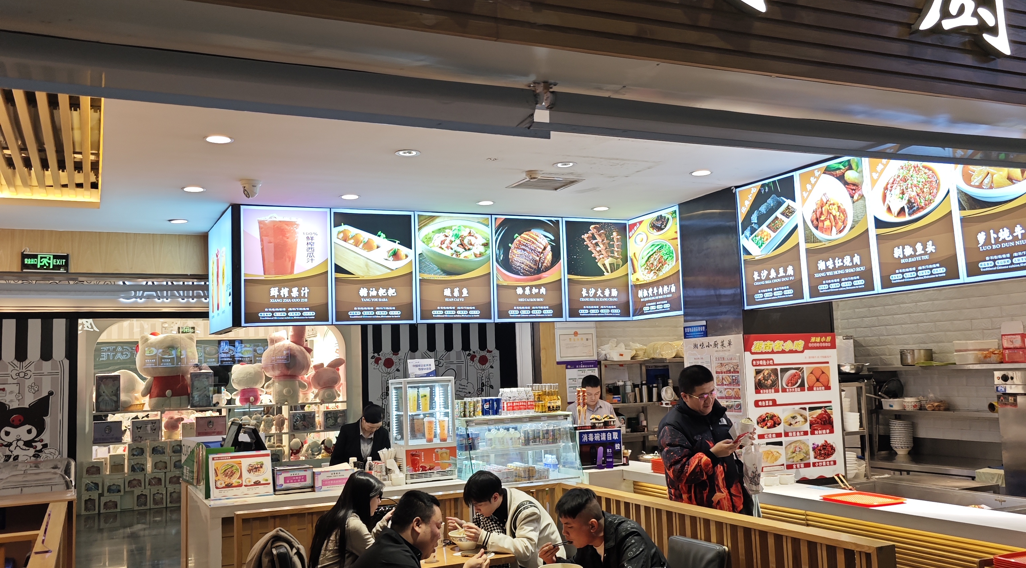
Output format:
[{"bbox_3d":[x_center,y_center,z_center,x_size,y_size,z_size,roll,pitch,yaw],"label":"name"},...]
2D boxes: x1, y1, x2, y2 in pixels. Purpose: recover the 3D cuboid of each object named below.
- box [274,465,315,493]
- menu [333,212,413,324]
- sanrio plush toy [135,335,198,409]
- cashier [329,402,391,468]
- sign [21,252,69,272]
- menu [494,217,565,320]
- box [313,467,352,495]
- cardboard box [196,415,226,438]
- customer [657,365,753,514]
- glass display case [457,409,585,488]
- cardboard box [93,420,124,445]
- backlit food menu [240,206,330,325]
[{"bbox_3d":[-1.604,1.437,6.633,0.272,0.180,0.150,0,-6,-24],"label":"box"},{"bbox_3d":[-0.989,-0.125,6.430,0.600,0.800,0.060,1,-6,-25],"label":"menu"},{"bbox_3d":[-5.338,1.339,14.026,0.865,1.177,0.624,0,-6,-25],"label":"sanrio plush toy"},{"bbox_3d":[-1.222,1.723,7.425,0.480,1.520,0.400,1,-6,-25],"label":"cashier"},{"bbox_3d":[-3.744,-0.172,7.291,0.347,0.149,0.050,0,-6,-25],"label":"sign"},{"bbox_3d":[0.121,-0.118,7.163,0.612,0.820,0.080,0,-6,-24],"label":"menu"},{"bbox_3d":[-1.346,1.438,6.749,0.272,0.180,0.150,0,-6,-24],"label":"box"},{"bbox_3d":[-4.635,2.188,13.939,0.442,0.342,0.201,0,-6,-25],"label":"cardboard box"},{"bbox_3d":[1.087,1.310,5.066,0.400,1.705,0.520,-7,-7,37],"label":"customer"},{"bbox_3d":[0.036,1.367,7.563,0.965,0.533,0.503,0,-6,-25],"label":"glass display case"},{"bbox_3d":[-5.658,2.068,12.708,0.360,0.310,0.150,1,-6,-25],"label":"cardboard box"},{"bbox_3d":[-1.688,-0.130,6.769,0.659,0.878,0.080,0,-6,-25],"label":"backlit food menu"}]

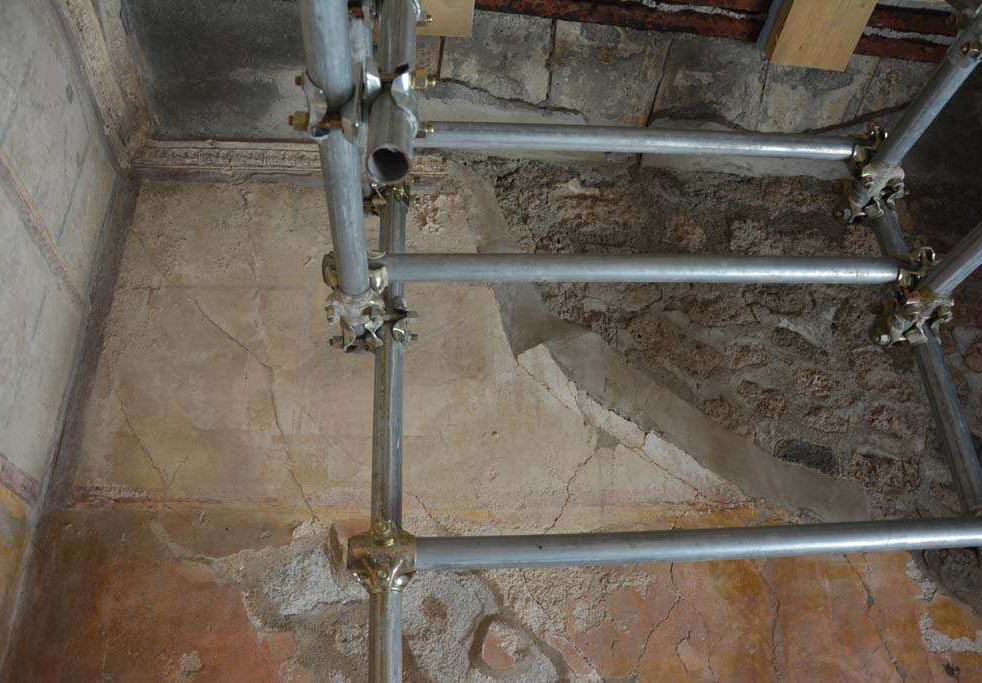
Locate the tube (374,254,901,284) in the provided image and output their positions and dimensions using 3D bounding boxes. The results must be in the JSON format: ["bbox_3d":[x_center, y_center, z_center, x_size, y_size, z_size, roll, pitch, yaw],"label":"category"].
[{"bbox_3d":[0.280,-0.129,1.364,0.995,0.049,0.049,0,-26,-6],"label":"tube"}]

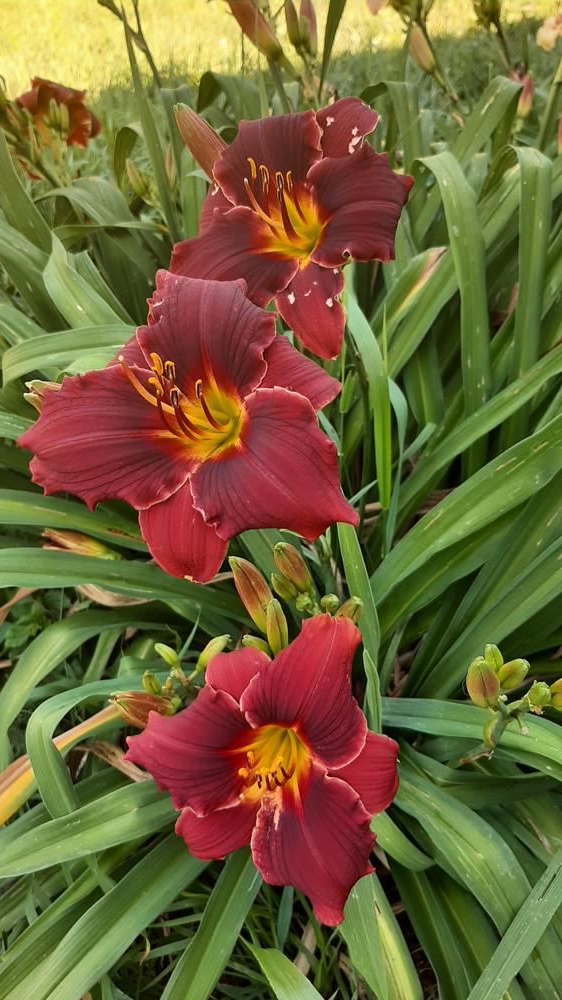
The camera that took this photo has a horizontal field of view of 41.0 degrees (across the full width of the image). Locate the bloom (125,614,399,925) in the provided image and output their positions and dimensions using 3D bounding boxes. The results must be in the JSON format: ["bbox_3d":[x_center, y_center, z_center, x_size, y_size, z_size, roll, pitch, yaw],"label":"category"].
[{"bbox_3d":[-0.009,0.145,0.405,0.145,0.160,0.080,4,3,4],"label":"bloom"}]

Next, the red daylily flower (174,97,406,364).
[{"bbox_3d":[0.007,-0.173,0.480,0.152,0.158,0.085,1,7,8],"label":"red daylily flower"}]

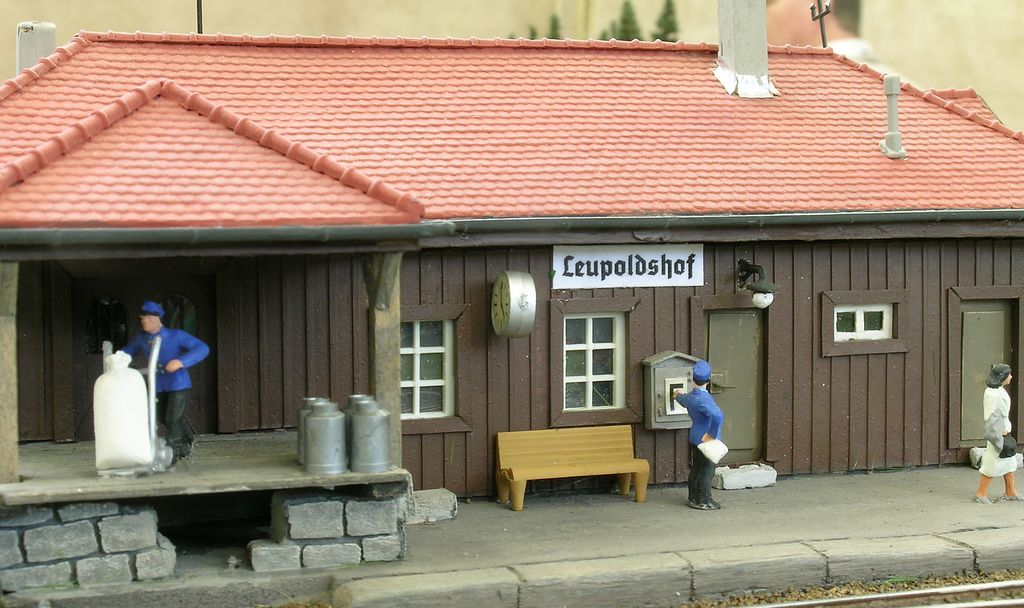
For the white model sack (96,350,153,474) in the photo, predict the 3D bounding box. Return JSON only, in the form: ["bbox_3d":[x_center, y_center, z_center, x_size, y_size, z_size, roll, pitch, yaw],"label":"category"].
[{"bbox_3d":[-0.045,0.012,0.195,0.006,0.013,0.005,1,4,23],"label":"white model sack"}]

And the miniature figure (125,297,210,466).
[{"bbox_3d":[-0.042,0.009,0.202,0.009,0.019,0.007,3,5,38],"label":"miniature figure"}]

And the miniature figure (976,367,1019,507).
[{"bbox_3d":[0.067,0.018,0.231,0.007,0.019,0.005,-1,4,-12],"label":"miniature figure"}]

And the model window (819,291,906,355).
[{"bbox_3d":[0.053,0.003,0.253,0.014,0.010,0.003,-2,4,-16],"label":"model window"}]

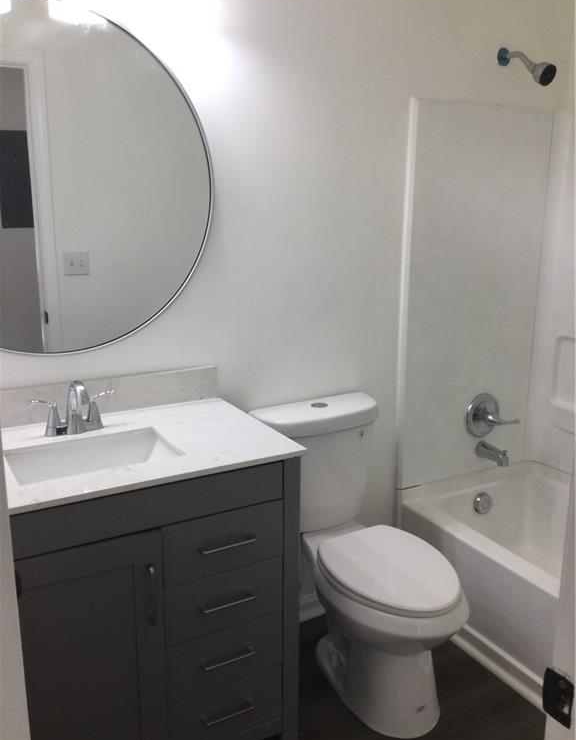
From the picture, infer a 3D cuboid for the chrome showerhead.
[{"bbox_3d":[0.821,-1.038,2.346,0.065,0.155,0.234,-7,15,-28],"label":"chrome showerhead"}]

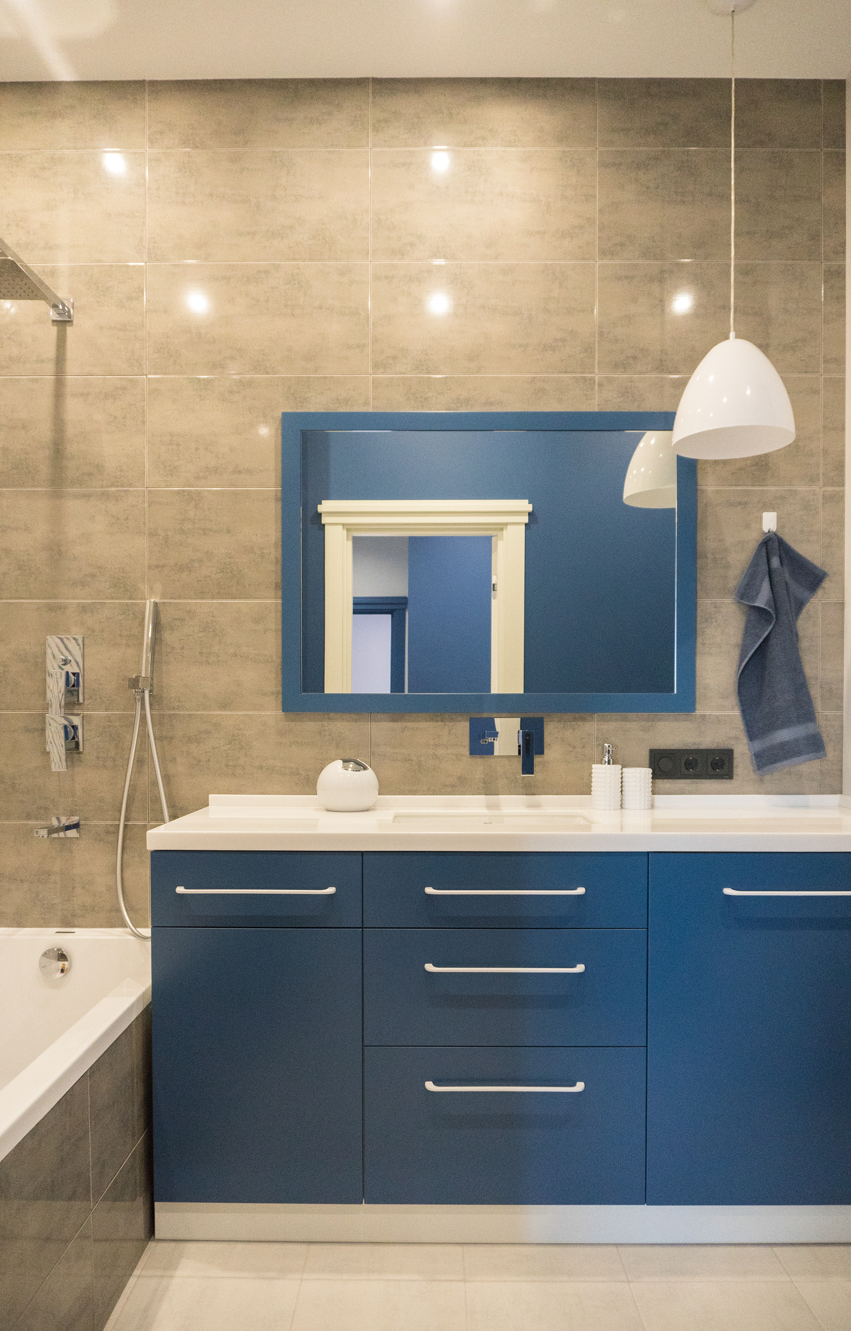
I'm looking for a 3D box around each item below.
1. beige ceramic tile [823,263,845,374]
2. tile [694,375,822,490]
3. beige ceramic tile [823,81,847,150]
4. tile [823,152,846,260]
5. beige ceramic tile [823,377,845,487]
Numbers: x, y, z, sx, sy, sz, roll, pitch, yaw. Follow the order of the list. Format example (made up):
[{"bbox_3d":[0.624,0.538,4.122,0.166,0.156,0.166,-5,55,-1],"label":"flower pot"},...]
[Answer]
[{"bbox_3d":[1.090,-0.925,2.374,0.062,0.297,0.012,0,1,0],"label":"beige ceramic tile"},{"bbox_3d":[0.758,-0.626,2.382,0.600,0.300,0.010,0,0,0],"label":"tile"},{"bbox_3d":[1.097,-1.478,2.385,0.064,0.188,0.010,0,0,0],"label":"beige ceramic tile"},{"bbox_3d":[1.089,-1.224,2.369,0.063,0.297,0.012,0,1,0],"label":"tile"},{"bbox_3d":[1.088,-0.622,2.373,0.063,0.299,0.015,0,0,0],"label":"beige ceramic tile"}]

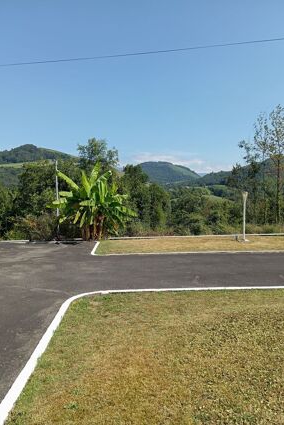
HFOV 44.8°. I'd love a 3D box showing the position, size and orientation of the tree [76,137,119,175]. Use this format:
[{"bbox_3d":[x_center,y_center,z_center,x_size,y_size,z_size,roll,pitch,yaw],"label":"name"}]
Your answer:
[{"bbox_3d":[-3.070,-2.300,24.000,3.300,6.000,3.200,-1,3,0],"label":"tree"}]

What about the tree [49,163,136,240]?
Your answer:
[{"bbox_3d":[-1.770,-0.380,12.200,3.100,2.700,2.800,-1,3,0],"label":"tree"}]

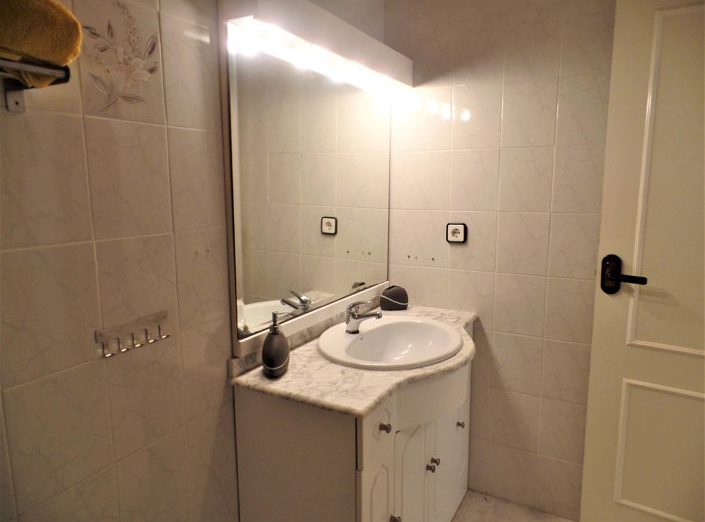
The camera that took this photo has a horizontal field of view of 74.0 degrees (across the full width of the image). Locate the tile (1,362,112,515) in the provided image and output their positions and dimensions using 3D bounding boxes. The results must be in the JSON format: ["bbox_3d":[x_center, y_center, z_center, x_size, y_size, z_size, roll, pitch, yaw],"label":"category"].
[{"bbox_3d":[-0.585,0.344,0.946,0.010,0.250,0.200,5,10,29],"label":"tile"}]

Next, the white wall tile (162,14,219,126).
[{"bbox_3d":[-0.393,-0.456,1.171,0.010,0.250,0.195,5,10,29],"label":"white wall tile"}]

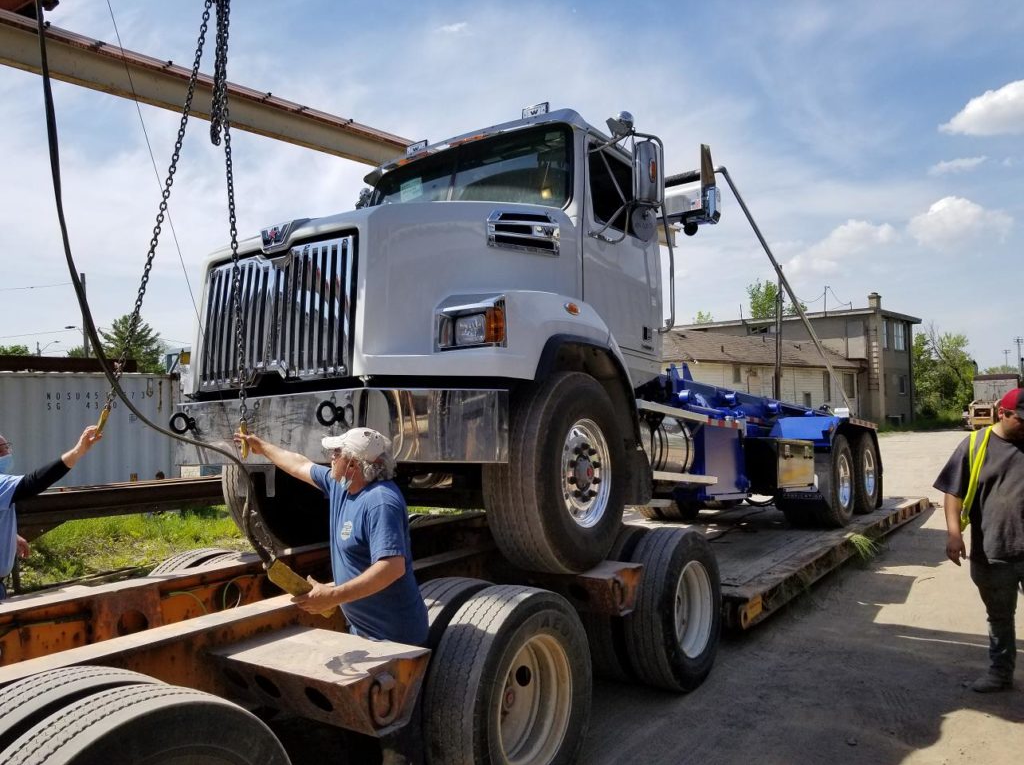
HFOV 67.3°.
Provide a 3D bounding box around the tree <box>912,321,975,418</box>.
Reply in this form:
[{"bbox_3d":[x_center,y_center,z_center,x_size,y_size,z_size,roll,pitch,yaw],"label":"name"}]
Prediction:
[{"bbox_3d":[29.000,-0.650,52.000,5.000,6.800,5.000,-1,0,0],"label":"tree"}]

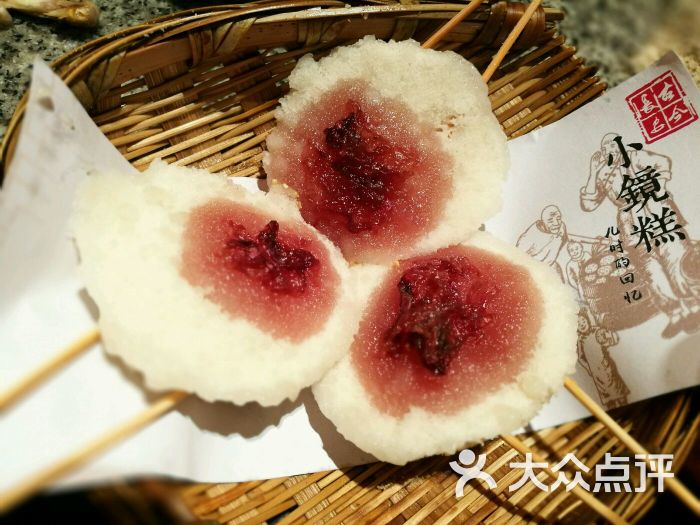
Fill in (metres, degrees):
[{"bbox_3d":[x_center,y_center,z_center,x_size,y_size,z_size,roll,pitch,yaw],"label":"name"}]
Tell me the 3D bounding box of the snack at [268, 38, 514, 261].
[{"bbox_3d":[0.012,-0.037,0.178,0.077,0.020,0.077,3,66,-1],"label":"snack"}]

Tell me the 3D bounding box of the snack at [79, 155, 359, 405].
[{"bbox_3d":[-0.038,0.005,0.153,0.083,0.020,0.064,32,56,6],"label":"snack"}]

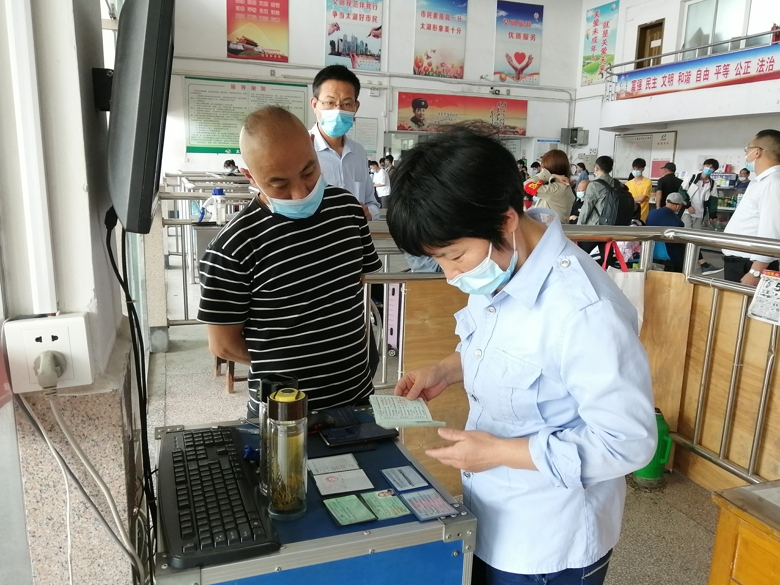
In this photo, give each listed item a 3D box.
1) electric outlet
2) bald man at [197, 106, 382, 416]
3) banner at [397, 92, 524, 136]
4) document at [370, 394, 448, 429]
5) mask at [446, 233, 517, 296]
[{"bbox_3d":[-0.425,0.072,0.734,0.088,0.088,0.042,-3,13,-22],"label":"electric outlet"},{"bbox_3d":[-0.266,0.336,1.593,0.490,1.600,0.450,-5,13,-29],"label":"bald man"},{"bbox_3d":[1.570,-3.746,12.400,3.110,0.740,0.030,-3,13,-22],"label":"banner"},{"bbox_3d":[0.028,0.221,1.041,0.103,0.027,0.142,1,10,-14],"label":"document"},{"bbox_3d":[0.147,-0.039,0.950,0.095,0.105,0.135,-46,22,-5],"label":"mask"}]

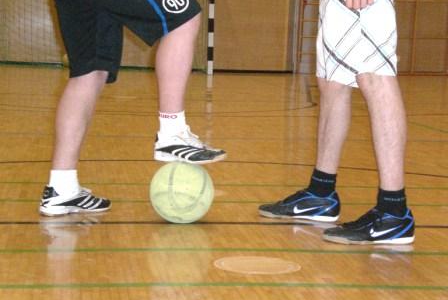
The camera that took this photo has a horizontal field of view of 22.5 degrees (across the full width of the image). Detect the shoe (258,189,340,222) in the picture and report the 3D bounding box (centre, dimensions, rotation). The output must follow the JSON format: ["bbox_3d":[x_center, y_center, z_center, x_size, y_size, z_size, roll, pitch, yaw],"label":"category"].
[{"bbox_3d":[0.276,0.194,4.046,0.288,0.102,0.104,2,6,5],"label":"shoe"}]

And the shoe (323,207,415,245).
[{"bbox_3d":[0.472,0.244,3.630,0.288,0.102,0.104,1,6,-7],"label":"shoe"}]

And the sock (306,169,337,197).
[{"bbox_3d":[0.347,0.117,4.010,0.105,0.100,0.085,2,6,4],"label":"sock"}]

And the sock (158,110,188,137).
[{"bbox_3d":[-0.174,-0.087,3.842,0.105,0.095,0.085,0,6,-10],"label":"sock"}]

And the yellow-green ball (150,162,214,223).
[{"bbox_3d":[-0.142,0.147,3.842,0.217,0.217,0.217,1,6,0],"label":"yellow-green ball"}]

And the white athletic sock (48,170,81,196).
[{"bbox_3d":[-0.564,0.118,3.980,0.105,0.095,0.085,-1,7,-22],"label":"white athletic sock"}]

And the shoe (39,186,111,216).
[{"bbox_3d":[-0.529,0.176,4.028,0.272,0.100,0.103,-2,7,-26],"label":"shoe"}]

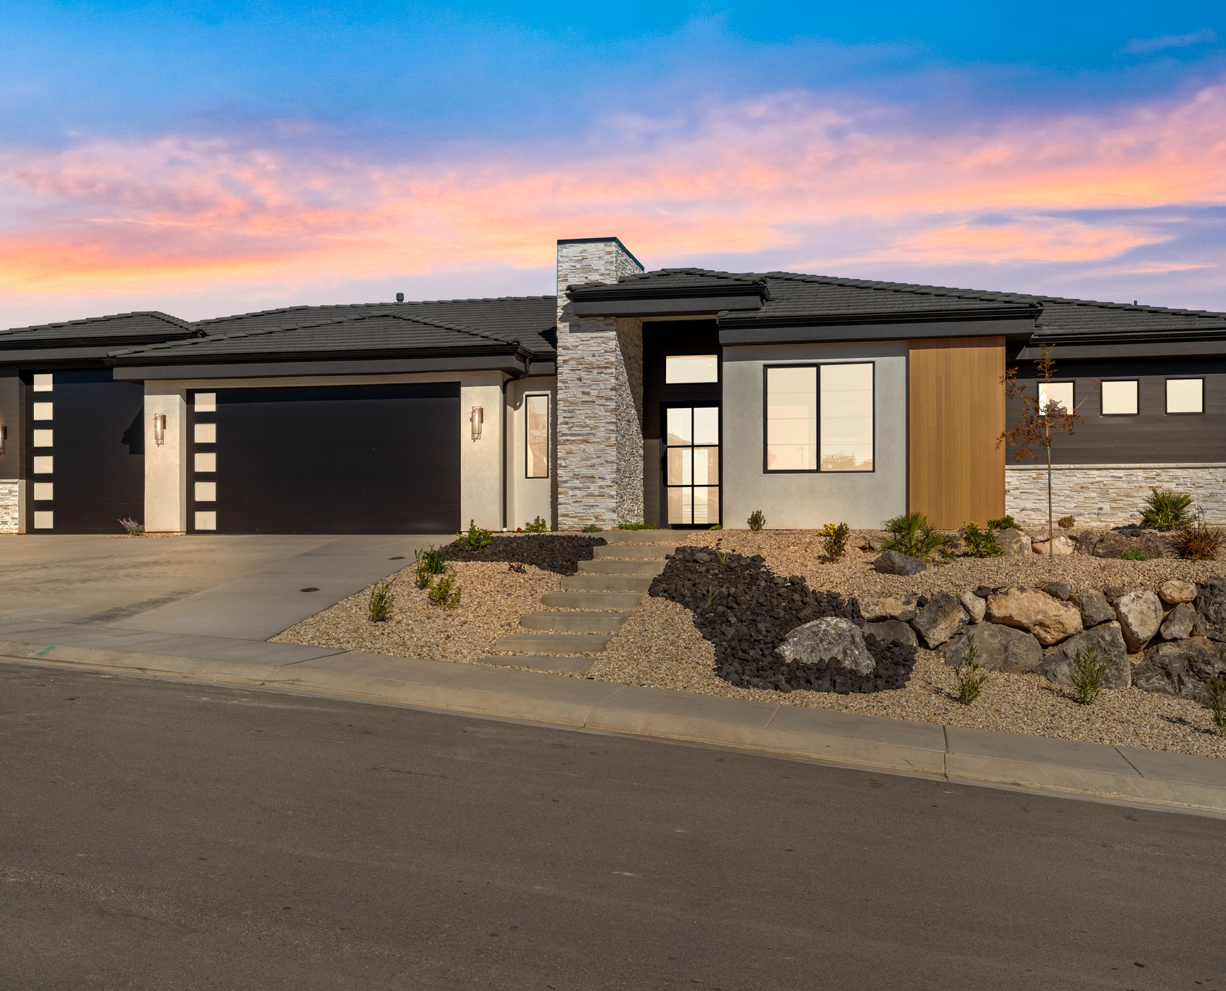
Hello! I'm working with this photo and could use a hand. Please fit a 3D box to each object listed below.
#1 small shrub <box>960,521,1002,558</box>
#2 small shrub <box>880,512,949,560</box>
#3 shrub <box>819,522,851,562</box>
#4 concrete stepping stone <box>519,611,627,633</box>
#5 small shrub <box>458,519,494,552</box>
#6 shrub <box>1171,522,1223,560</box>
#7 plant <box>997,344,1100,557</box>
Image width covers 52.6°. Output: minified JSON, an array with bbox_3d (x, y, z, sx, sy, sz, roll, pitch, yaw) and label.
[{"bbox_3d":[5.074,0.601,17.100,0.577,0.497,0.520,0,0,14],"label":"small shrub"},{"bbox_3d":[4.112,0.547,16.900,0.919,0.650,0.820,0,0,14],"label":"small shrub"},{"bbox_3d":[3.001,0.630,16.800,0.441,0.536,0.420,0,0,14],"label":"shrub"},{"bbox_3d":[-0.410,1.555,15.150,1.300,0.180,0.600,0,0,14],"label":"concrete stepping stone"},{"bbox_3d":[-2.113,0.609,19.100,0.555,0.502,0.520,0,0,0],"label":"small shrub"},{"bbox_3d":[7.954,0.626,16.900,0.713,0.555,0.680,0,0,14],"label":"shrub"},{"bbox_3d":[5.969,-0.606,17.000,1.403,2.934,1.200,0,0,14],"label":"plant"}]

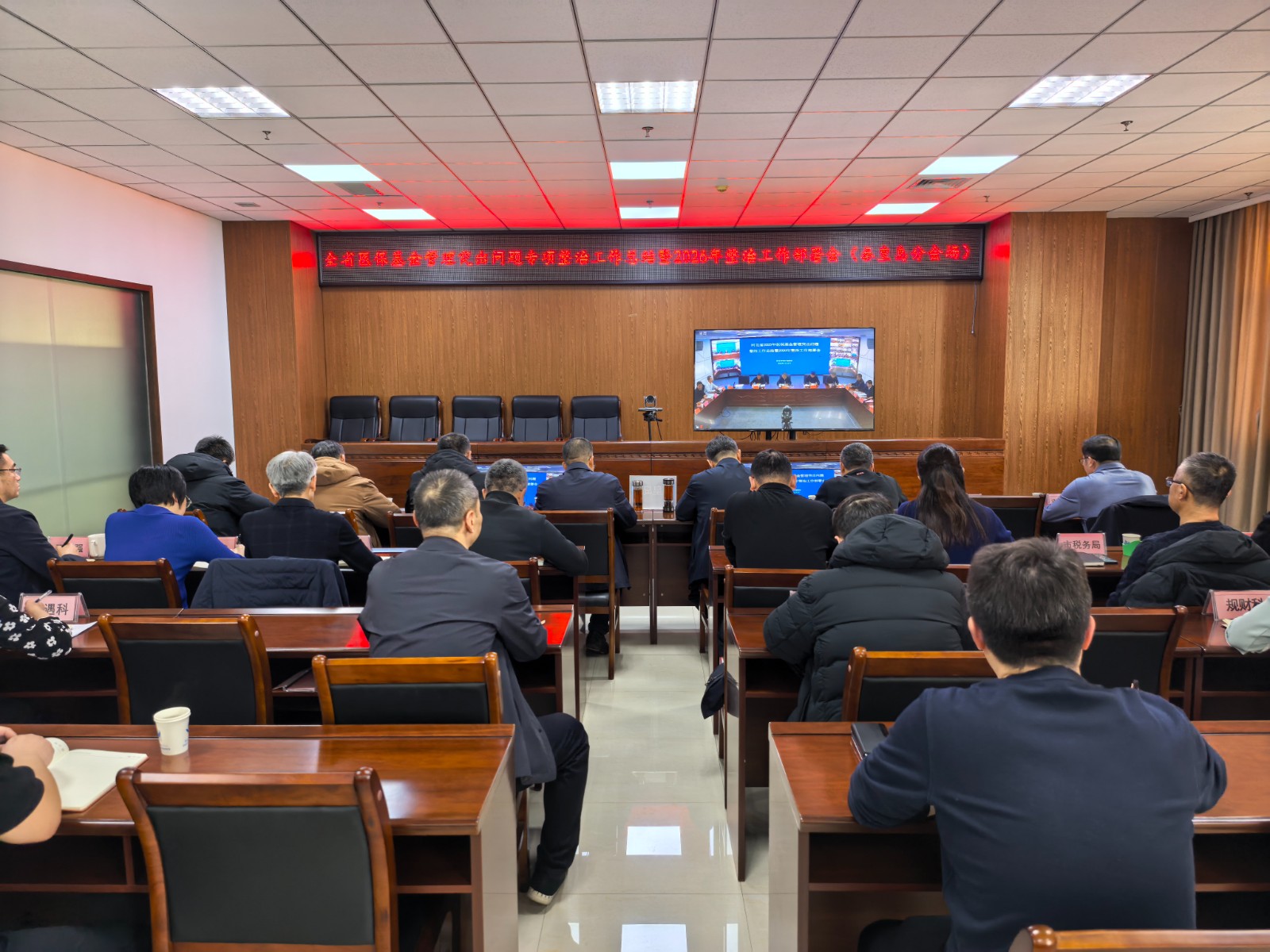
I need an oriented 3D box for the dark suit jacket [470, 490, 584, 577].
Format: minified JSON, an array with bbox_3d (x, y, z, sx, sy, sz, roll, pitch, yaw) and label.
[{"bbox_3d":[-0.521,0.384,3.699,0.580,0.650,0.480,0,7,5],"label":"dark suit jacket"}]

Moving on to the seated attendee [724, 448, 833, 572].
[{"bbox_3d":[0.604,0.542,3.816,0.500,1.320,0.750,0,7,1],"label":"seated attendee"}]

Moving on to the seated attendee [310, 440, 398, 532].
[{"bbox_3d":[-1.681,0.430,5.108,0.580,1.278,0.750,1,7,9],"label":"seated attendee"}]

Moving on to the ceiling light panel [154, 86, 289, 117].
[{"bbox_3d":[-2.416,-2.209,5.185,0.600,0.050,0.580,0,6,1],"label":"ceiling light panel"}]

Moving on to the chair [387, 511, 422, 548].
[{"bbox_3d":[-1.052,0.614,4.907,0.460,0.910,0.540,0,6,1],"label":"chair"}]

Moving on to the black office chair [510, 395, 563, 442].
[{"bbox_3d":[-1.004,-0.236,8.904,0.600,1.120,0.660,0,7,1],"label":"black office chair"}]

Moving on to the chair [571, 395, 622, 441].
[{"bbox_3d":[-0.400,-0.274,8.967,0.620,1.100,0.660,0,7,1],"label":"chair"}]

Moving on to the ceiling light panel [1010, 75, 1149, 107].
[{"bbox_3d":[2.543,-2.228,5.072,0.600,0.050,0.580,0,6,1],"label":"ceiling light panel"}]

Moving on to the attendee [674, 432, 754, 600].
[{"bbox_3d":[0.517,0.414,5.038,0.580,1.280,0.820,0,6,1],"label":"attendee"}]

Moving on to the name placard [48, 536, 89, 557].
[{"bbox_3d":[-2.739,0.339,4.263,0.195,0.092,0.085,0,7,1],"label":"name placard"}]

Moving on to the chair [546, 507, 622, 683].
[{"bbox_3d":[-0.337,0.599,4.788,0.470,0.920,0.570,0,7,1],"label":"chair"}]

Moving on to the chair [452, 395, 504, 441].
[{"bbox_3d":[-1.643,-0.255,9.063,0.610,1.120,0.660,0,6,1],"label":"chair"}]

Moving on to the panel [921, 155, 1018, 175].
[{"bbox_3d":[2.505,-2.369,6.679,0.595,0.050,0.595,0,7,1],"label":"panel"}]

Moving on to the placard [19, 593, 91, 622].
[{"bbox_3d":[-2.070,0.464,3.120,0.207,0.092,0.092,0,6,1],"label":"placard"}]

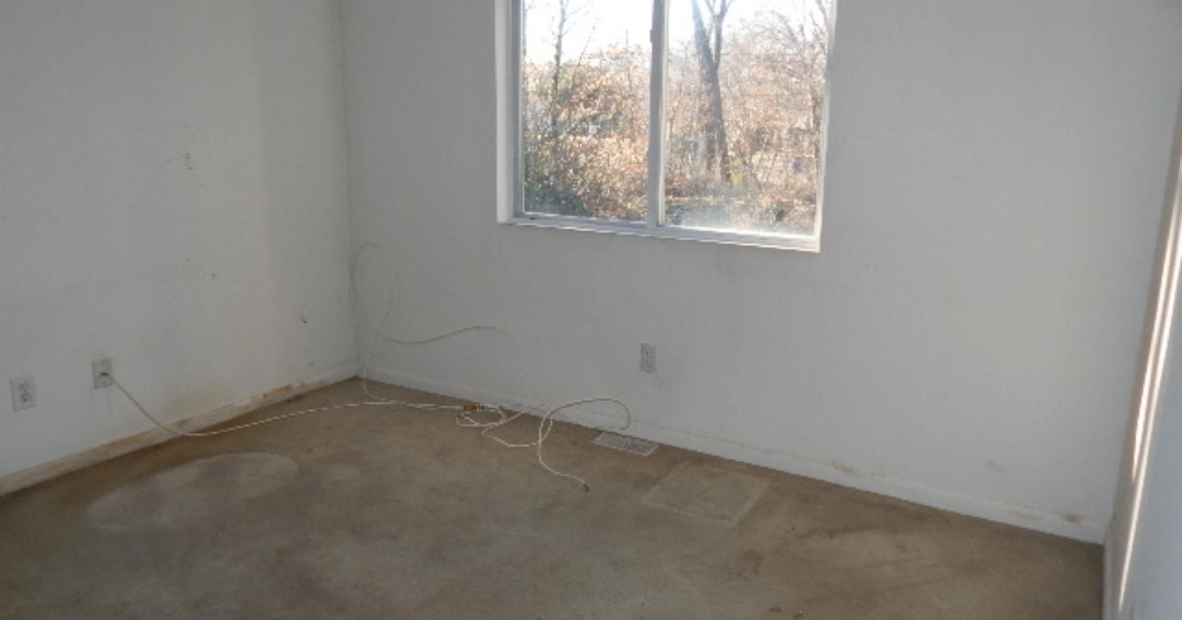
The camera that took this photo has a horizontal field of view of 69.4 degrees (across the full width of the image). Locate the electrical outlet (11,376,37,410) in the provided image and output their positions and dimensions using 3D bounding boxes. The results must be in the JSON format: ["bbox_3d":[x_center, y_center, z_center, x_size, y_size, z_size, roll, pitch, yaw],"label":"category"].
[{"bbox_3d":[-2.097,0.305,3.157,0.014,0.118,0.074,8,15,30],"label":"electrical outlet"}]

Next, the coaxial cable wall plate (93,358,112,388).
[{"bbox_3d":[-1.923,0.249,3.367,0.010,0.117,0.073,8,15,30],"label":"coaxial cable wall plate"}]

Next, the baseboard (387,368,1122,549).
[{"bbox_3d":[0.243,0.539,3.720,3.455,0.077,0.018,8,15,30],"label":"baseboard"}]

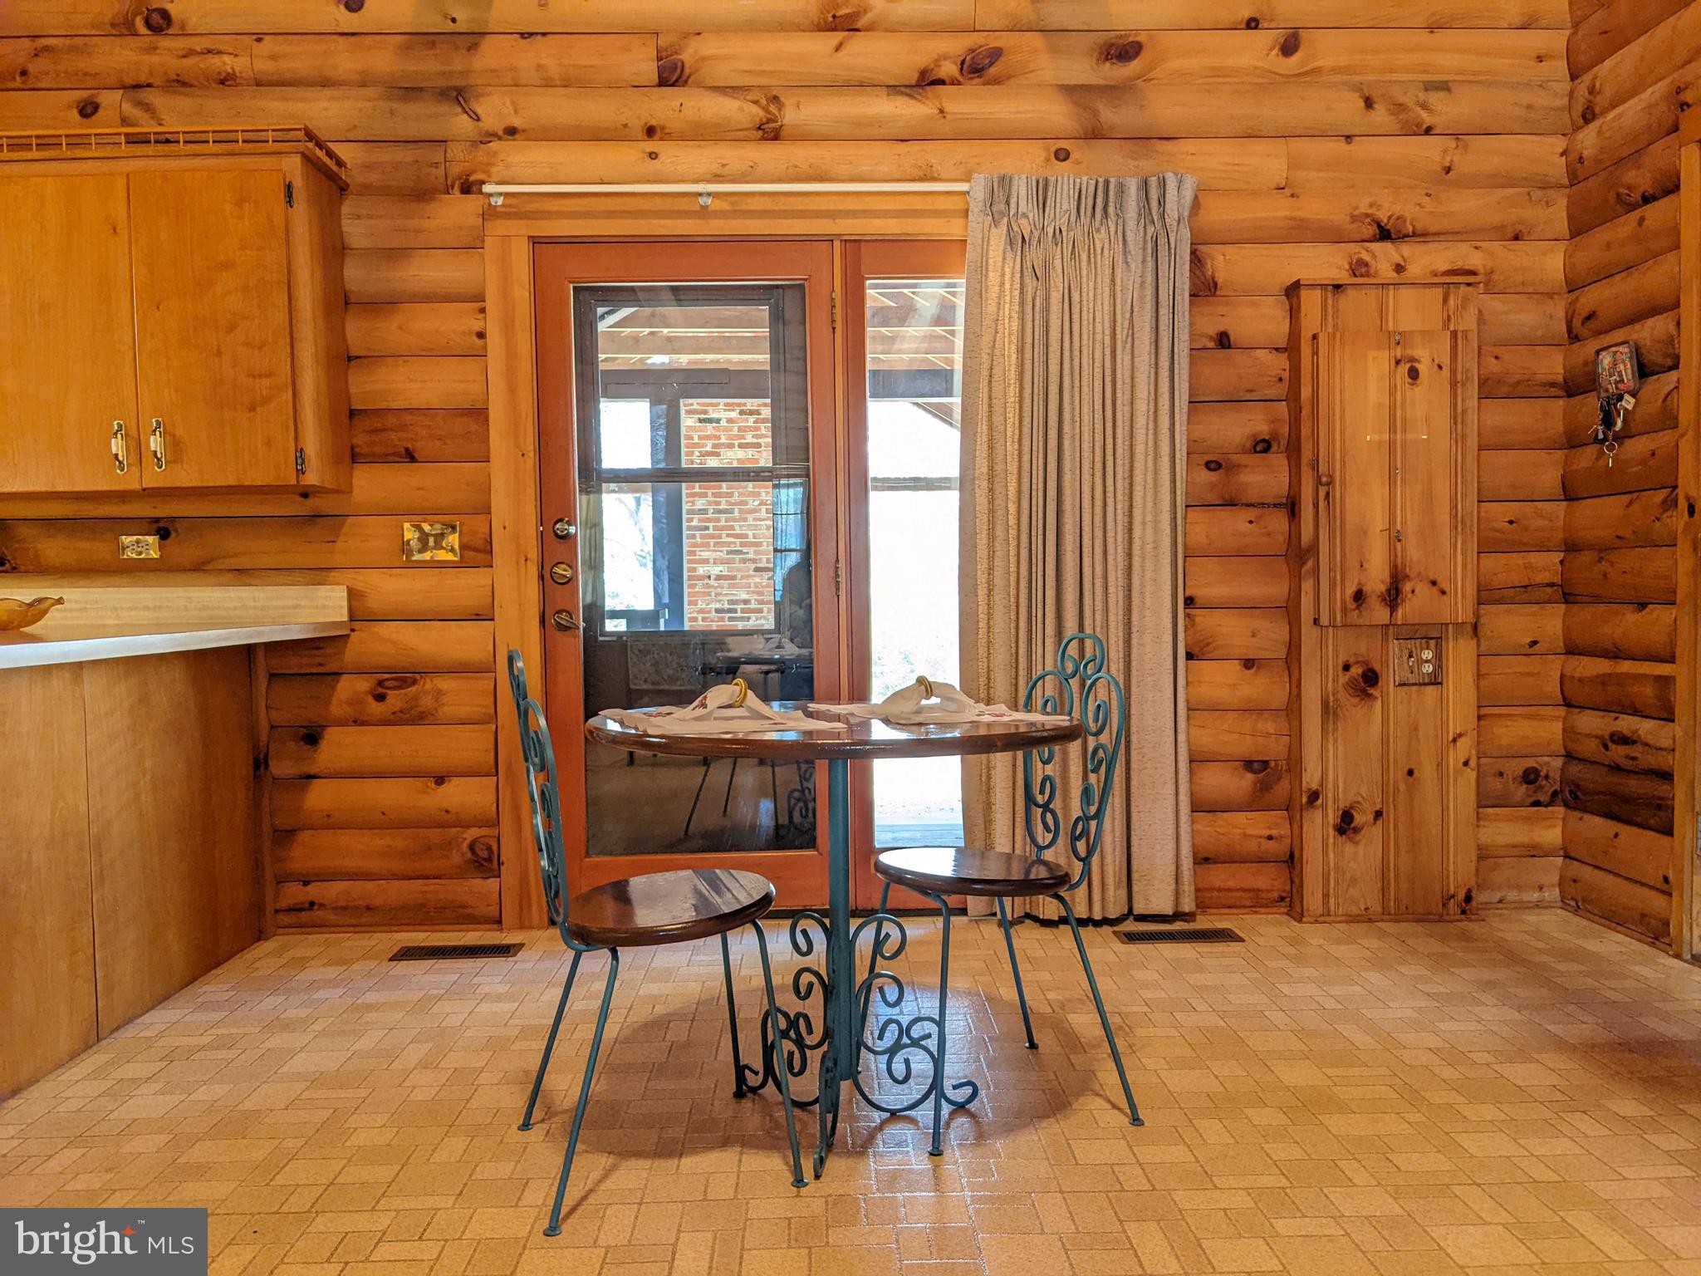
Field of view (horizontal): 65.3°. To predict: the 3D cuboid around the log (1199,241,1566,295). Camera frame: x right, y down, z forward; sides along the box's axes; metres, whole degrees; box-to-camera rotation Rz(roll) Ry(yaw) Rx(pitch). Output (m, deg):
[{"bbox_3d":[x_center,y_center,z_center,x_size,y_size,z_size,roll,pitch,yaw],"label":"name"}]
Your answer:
[{"bbox_3d":[1.574,-1.105,4.027,1.131,0.159,0.131,-1,2,-1],"label":"log"}]

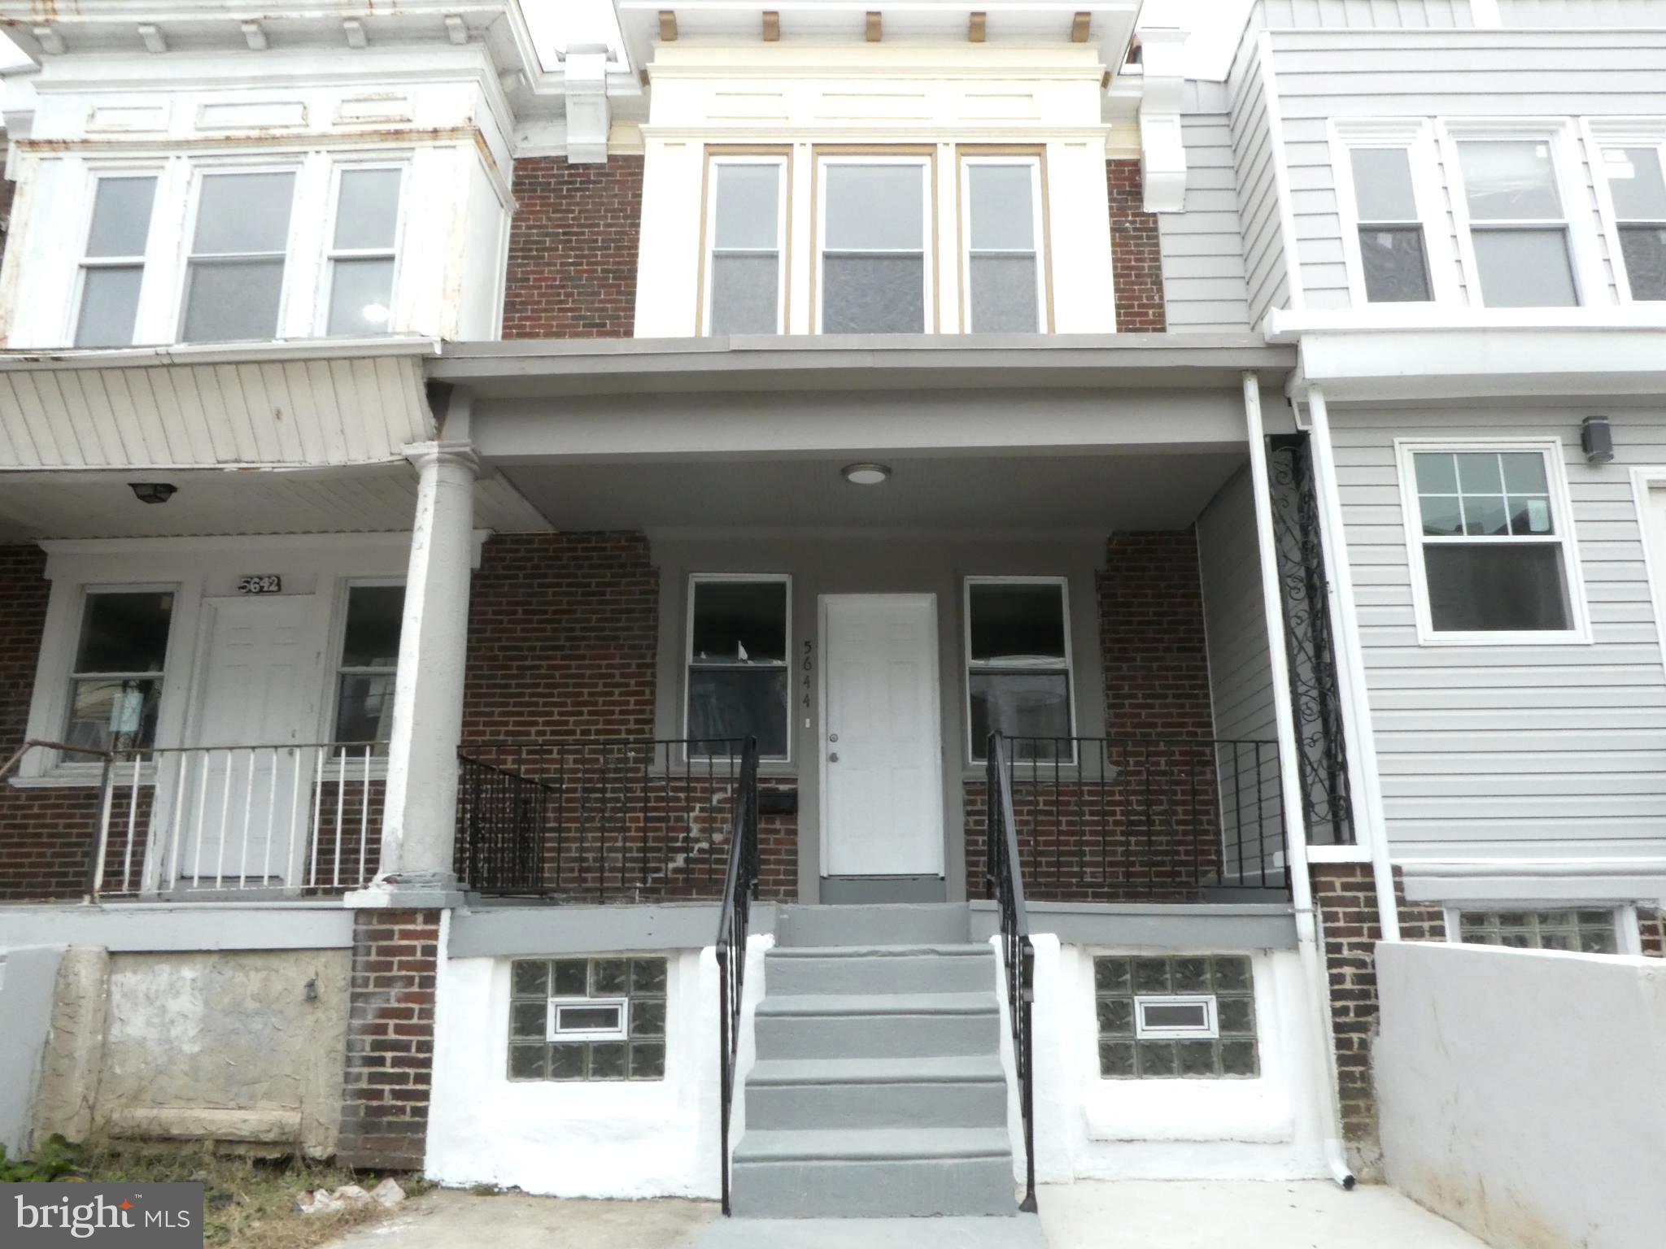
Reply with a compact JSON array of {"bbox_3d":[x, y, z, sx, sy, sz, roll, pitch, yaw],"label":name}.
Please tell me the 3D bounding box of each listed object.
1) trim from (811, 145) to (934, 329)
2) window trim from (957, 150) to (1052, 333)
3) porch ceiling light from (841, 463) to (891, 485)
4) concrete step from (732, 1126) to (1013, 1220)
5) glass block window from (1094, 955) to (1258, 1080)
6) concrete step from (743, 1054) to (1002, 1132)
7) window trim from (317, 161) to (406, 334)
[{"bbox_3d":[0.303,-2.690,8.276,0.914,1.660,0.120,0,-14,0],"label":"trim"},{"bbox_3d":[1.234,-2.728,8.247,0.656,1.588,0.120,-1,-14,-1],"label":"window trim"},{"bbox_3d":[0.219,-0.981,7.612,0.325,0.060,0.325,-1,-13,0],"label":"porch ceiling light"},{"bbox_3d":[0.149,2.101,4.426,1.037,0.252,0.290,0,-14,0],"label":"concrete step"},{"bbox_3d":[1.656,1.899,5.603,0.759,0.569,0.090,0,-14,0],"label":"glass block window"},{"bbox_3d":[0.175,1.941,4.763,1.052,0.223,0.290,0,-14,0],"label":"concrete step"},{"bbox_3d":[-3.362,-2.611,8.262,0.565,1.570,0.100,0,-14,0],"label":"window trim"}]

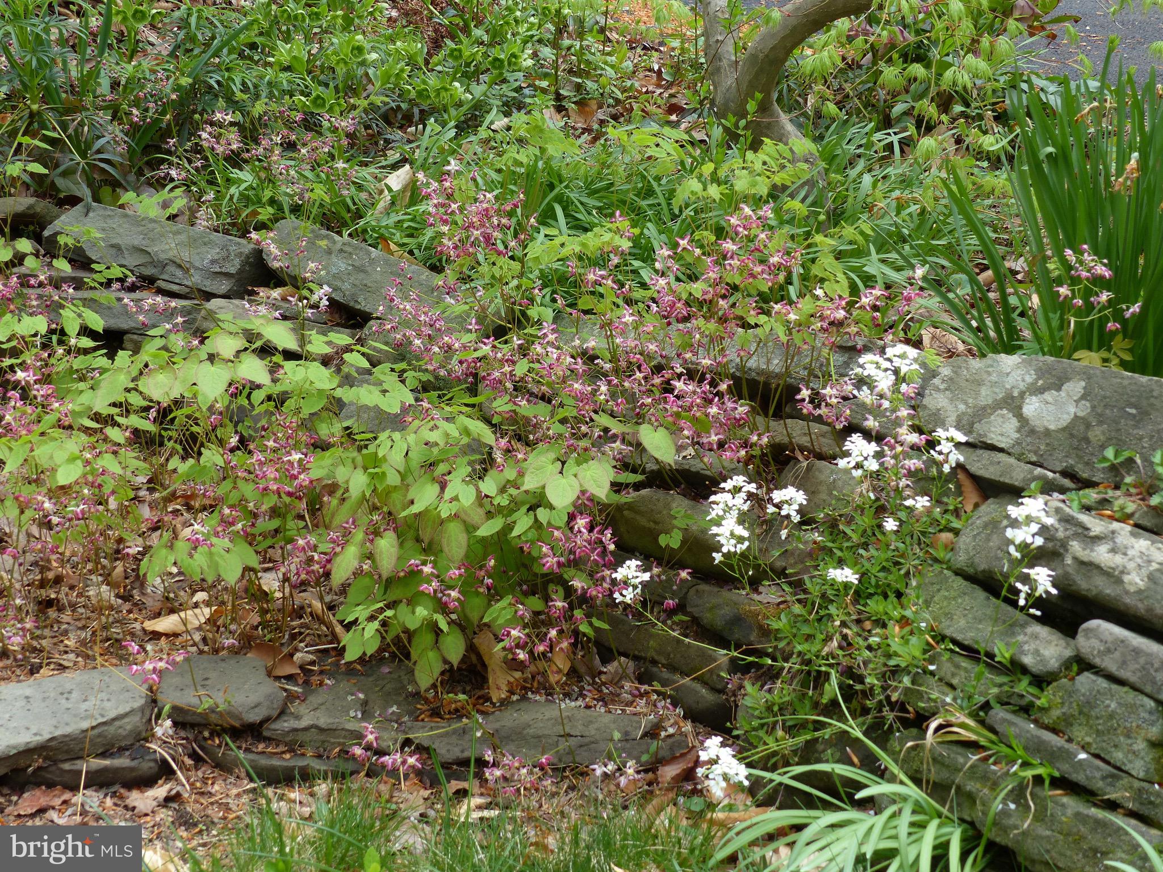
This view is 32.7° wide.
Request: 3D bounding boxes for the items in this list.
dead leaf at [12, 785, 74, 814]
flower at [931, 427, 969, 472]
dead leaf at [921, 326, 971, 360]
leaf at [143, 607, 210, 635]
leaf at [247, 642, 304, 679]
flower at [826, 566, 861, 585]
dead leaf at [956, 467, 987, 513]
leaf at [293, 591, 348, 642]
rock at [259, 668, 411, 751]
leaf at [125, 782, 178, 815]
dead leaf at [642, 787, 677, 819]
[{"bbox_3d":[-0.652,0.441,2.400,0.070,0.017,0.043,-10,24,-23],"label":"dead leaf"},{"bbox_3d":[0.424,0.015,2.287,0.043,0.051,0.041,0,22,0],"label":"flower"},{"bbox_3d":[0.473,-0.121,2.575,0.064,0.034,0.051,0,22,0],"label":"dead leaf"},{"bbox_3d":[-0.597,0.273,2.930,0.100,0.020,0.050,-3,32,-9],"label":"leaf"},{"bbox_3d":[-0.436,0.320,2.820,0.082,0.025,0.055,0,45,0],"label":"leaf"},{"bbox_3d":[0.317,0.169,2.400,0.041,0.018,0.031,0,22,0],"label":"flower"},{"bbox_3d":[0.451,0.063,2.297,0.038,0.051,0.031,8,23,18],"label":"dead leaf"},{"bbox_3d":[-0.349,0.241,2.647,0.041,0.046,0.088,-21,30,-41],"label":"leaf"},{"bbox_3d":[-0.338,0.380,2.760,0.200,0.040,0.170,-2,20,-5],"label":"rock"},{"bbox_3d":[-0.523,0.441,2.410,0.062,0.018,0.046,-6,23,-14],"label":"leaf"},{"bbox_3d":[0.094,0.444,2.400,0.041,0.027,0.037,-8,23,-18],"label":"dead leaf"}]

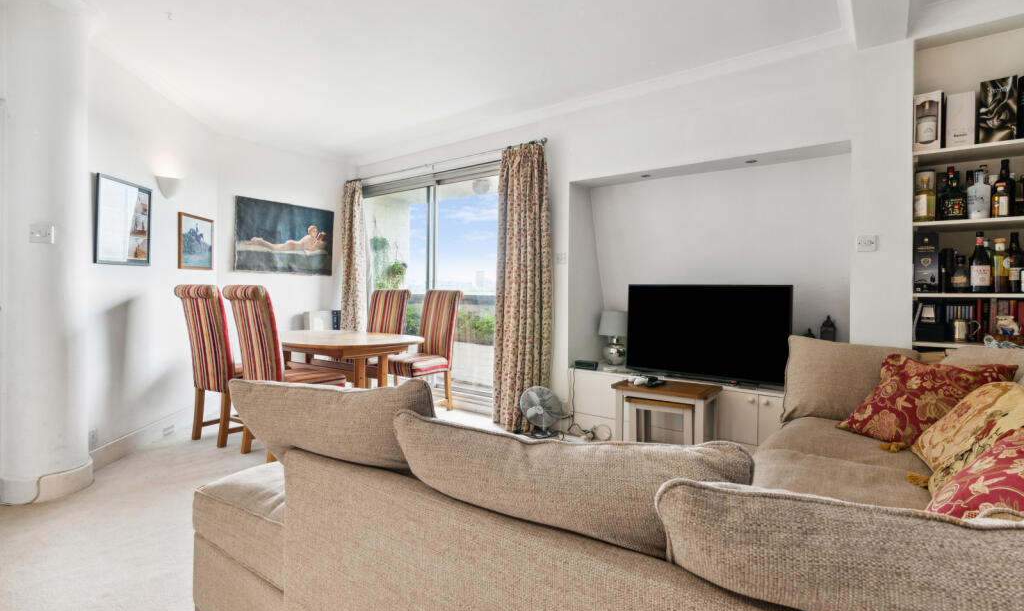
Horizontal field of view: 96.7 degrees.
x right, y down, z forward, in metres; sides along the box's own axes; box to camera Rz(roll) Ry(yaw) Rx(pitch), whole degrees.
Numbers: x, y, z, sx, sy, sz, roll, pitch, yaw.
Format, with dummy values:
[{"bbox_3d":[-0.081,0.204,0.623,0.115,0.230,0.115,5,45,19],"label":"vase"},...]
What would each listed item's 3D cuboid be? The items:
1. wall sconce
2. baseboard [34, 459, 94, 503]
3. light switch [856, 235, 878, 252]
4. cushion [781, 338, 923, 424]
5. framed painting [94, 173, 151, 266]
[{"bbox_3d":[-2.400,-0.832,3.190,0.095,0.155,0.205,0,1,-10],"label":"wall sconce"},{"bbox_3d":[-2.265,0.885,2.325,0.080,0.130,0.270,1,1,22],"label":"baseboard"},{"bbox_3d":[1.846,-0.322,2.359,0.088,0.087,0.012,2,2,35],"label":"light switch"},{"bbox_3d":[1.586,0.353,2.142,0.500,0.400,0.160,2,-10,35],"label":"cushion"},{"bbox_3d":[-2.311,-0.486,2.717,0.025,0.500,0.435,2,1,-7],"label":"framed painting"}]

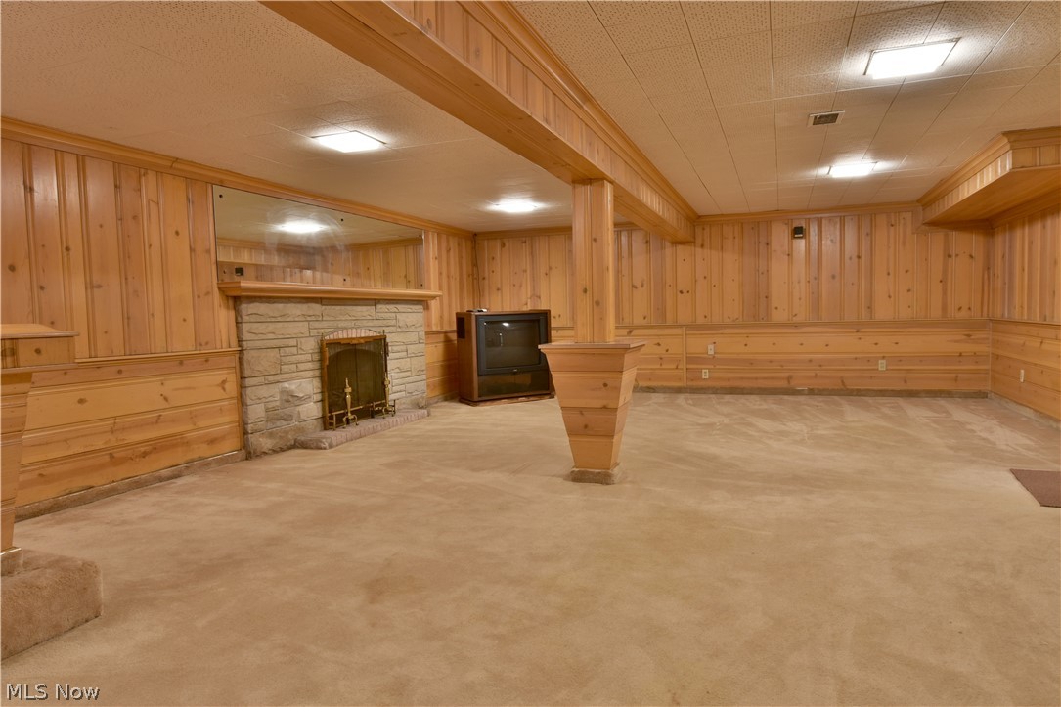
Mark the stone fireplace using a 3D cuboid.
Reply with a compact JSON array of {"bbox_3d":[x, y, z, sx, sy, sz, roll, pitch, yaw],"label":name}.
[{"bbox_3d":[-1.625,0.110,6.027,0.410,1.270,2.660,0,4,22],"label":"stone fireplace"}]

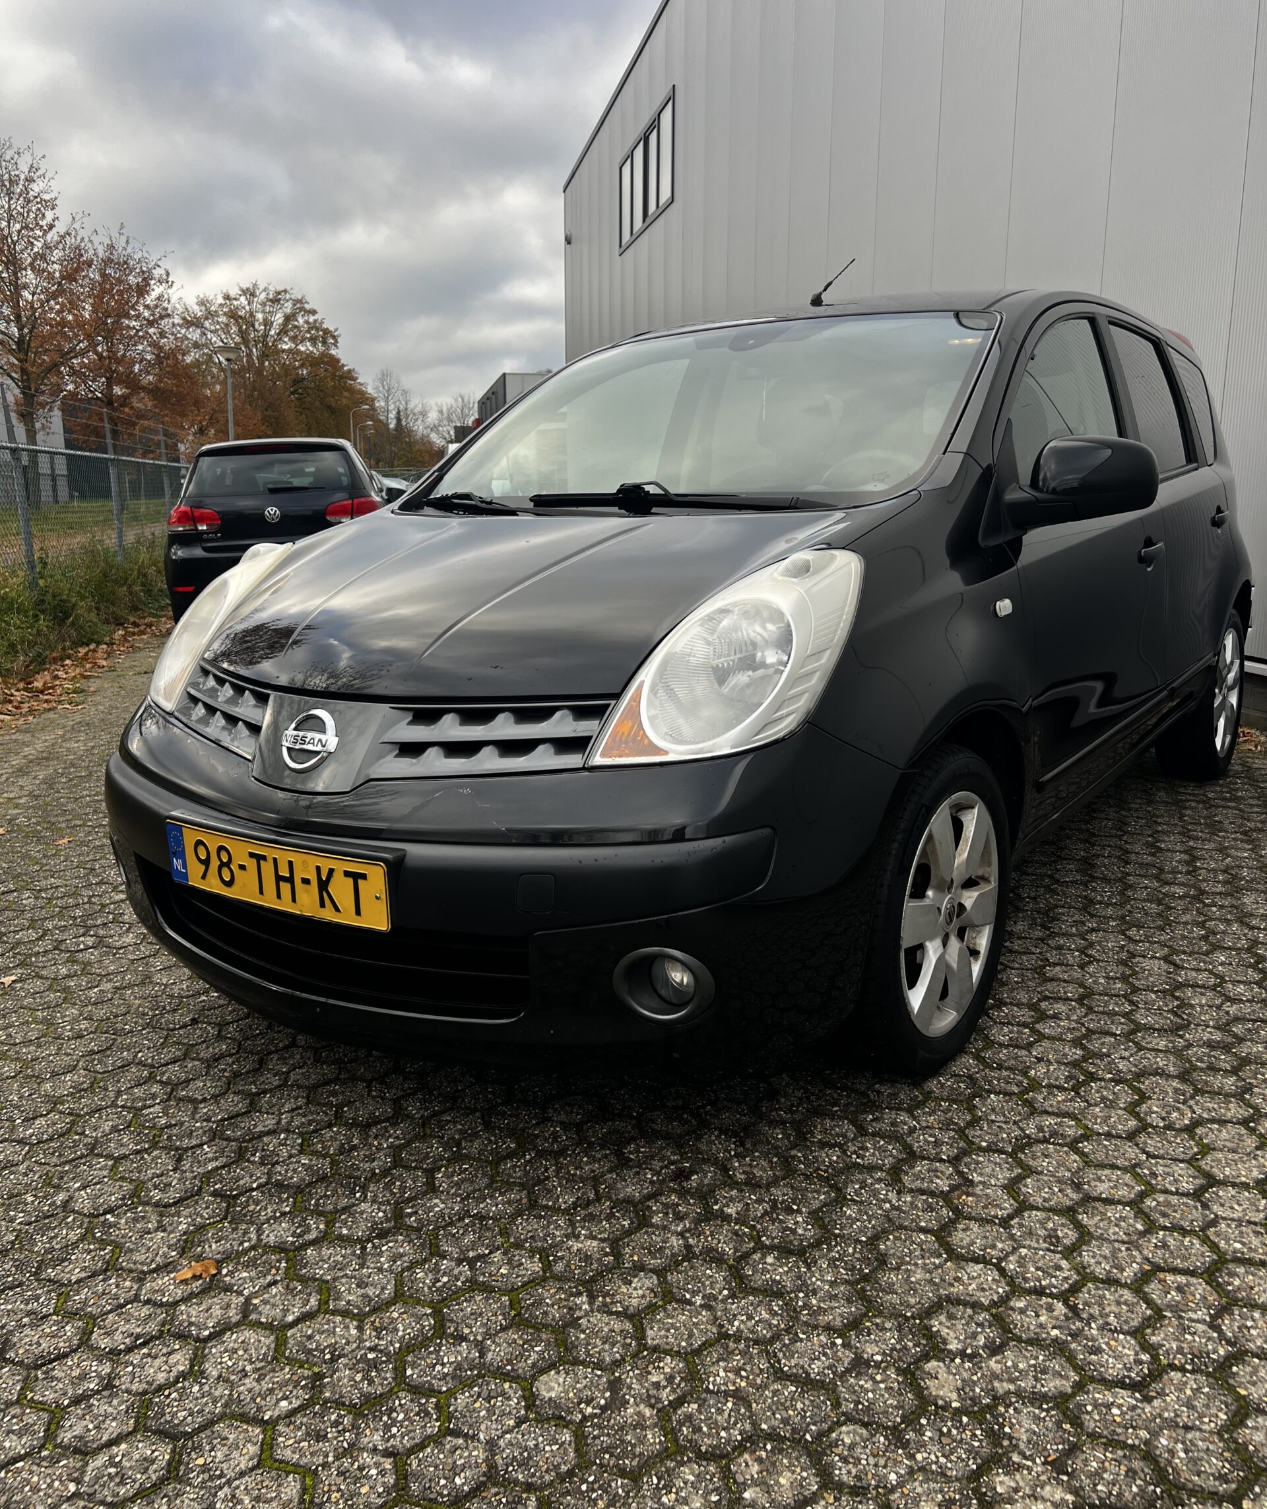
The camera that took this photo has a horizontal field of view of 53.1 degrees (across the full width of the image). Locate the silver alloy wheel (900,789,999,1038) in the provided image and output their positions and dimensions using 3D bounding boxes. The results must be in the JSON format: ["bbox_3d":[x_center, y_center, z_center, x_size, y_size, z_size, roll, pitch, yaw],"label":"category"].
[{"bbox_3d":[0.508,0.274,2.278,0.160,0.440,0.440,7,15,34],"label":"silver alloy wheel"}]

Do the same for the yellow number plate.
[{"bbox_3d":[-0.575,0.189,2.019,0.520,0.110,0.020,7,13,34],"label":"yellow number plate"}]

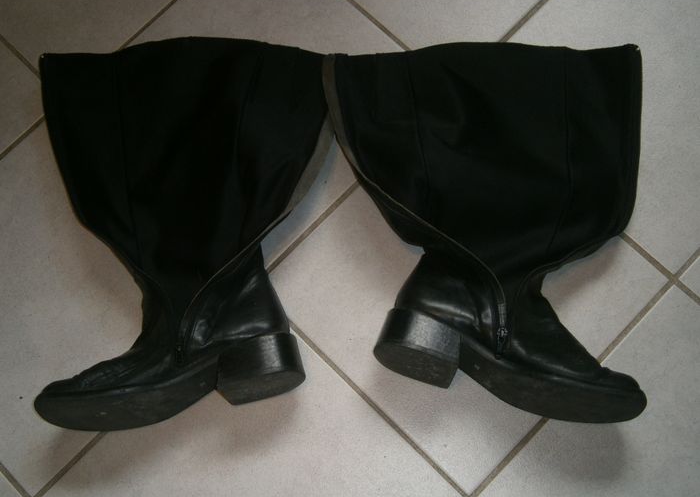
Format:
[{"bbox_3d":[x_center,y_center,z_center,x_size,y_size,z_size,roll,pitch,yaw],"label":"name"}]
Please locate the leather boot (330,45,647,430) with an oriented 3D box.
[{"bbox_3d":[0.133,-0.046,0.988,0.358,0.105,0.409,5,71,5],"label":"leather boot"}]

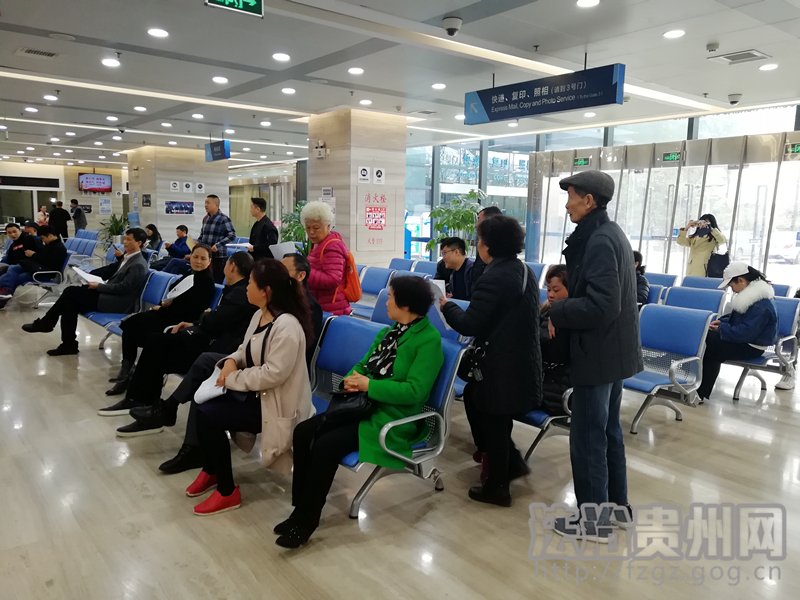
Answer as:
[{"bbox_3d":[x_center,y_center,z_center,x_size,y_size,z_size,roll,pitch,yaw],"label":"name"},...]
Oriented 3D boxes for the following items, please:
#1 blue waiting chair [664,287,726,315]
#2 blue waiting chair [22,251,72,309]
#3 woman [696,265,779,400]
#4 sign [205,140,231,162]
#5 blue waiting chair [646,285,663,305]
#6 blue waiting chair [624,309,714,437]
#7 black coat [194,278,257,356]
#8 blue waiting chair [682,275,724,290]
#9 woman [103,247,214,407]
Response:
[{"bbox_3d":[2.362,0.354,5.413,0.710,0.840,0.540,-5,10,-39],"label":"blue waiting chair"},{"bbox_3d":[-5.162,-0.277,9.133,0.710,0.840,0.550,-5,10,-39],"label":"blue waiting chair"},{"bbox_3d":[2.776,0.252,5.230,0.930,1.130,0.490,-5,10,-38],"label":"woman"},{"bbox_3d":[-3.912,-3.184,13.405,0.120,0.370,1.080,-5,10,-38],"label":"sign"},{"bbox_3d":[2.148,0.266,6.175,0.780,0.820,0.590,-5,10,-38],"label":"blue waiting chair"},{"bbox_3d":[1.744,0.502,4.414,0.770,0.820,0.600,-5,10,-38],"label":"blue waiting chair"},{"bbox_3d":[-1.337,0.140,4.669,0.450,0.610,0.500,-5,10,-39],"label":"black coat"},{"bbox_3d":[3.042,0.208,6.554,0.710,0.840,0.540,-5,10,-39],"label":"blue waiting chair"},{"bbox_3d":[-2.073,0.133,5.276,0.920,1.175,0.500,-5,10,-39],"label":"woman"}]

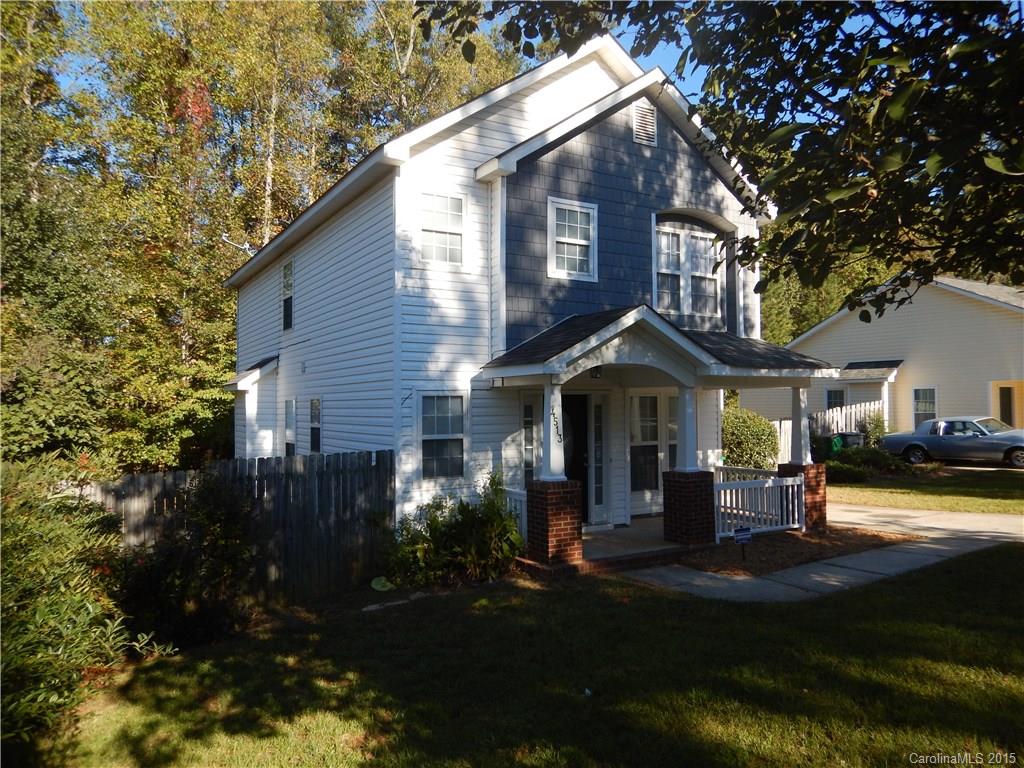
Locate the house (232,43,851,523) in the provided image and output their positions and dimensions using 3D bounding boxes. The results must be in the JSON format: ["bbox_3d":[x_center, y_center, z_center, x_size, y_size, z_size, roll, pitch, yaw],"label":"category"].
[{"bbox_3d":[-1.150,-1.363,15.718,7.560,8.150,13.100,1,-2,-32],"label":"house"}]

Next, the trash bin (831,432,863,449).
[{"bbox_3d":[10.877,2.090,23.000,0.656,1.004,0.755,0,-2,-12],"label":"trash bin"}]

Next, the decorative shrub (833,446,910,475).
[{"bbox_3d":[10.356,2.174,20.500,1.669,0.680,1.836,1,-2,-32],"label":"decorative shrub"}]

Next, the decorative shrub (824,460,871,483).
[{"bbox_3d":[8.796,2.295,18.800,1.154,0.484,1.096,1,-2,-32],"label":"decorative shrub"}]

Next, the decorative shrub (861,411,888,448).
[{"bbox_3d":[12.300,1.711,24.100,0.803,1.621,0.803,1,-2,-32],"label":"decorative shrub"}]

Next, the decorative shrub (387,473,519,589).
[{"bbox_3d":[-0.769,1.896,9.550,1.609,1.353,0.850,1,-2,-32],"label":"decorative shrub"}]

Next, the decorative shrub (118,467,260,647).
[{"bbox_3d":[-3.402,1.720,7.400,1.150,1.611,1.250,1,-2,-32],"label":"decorative shrub"}]

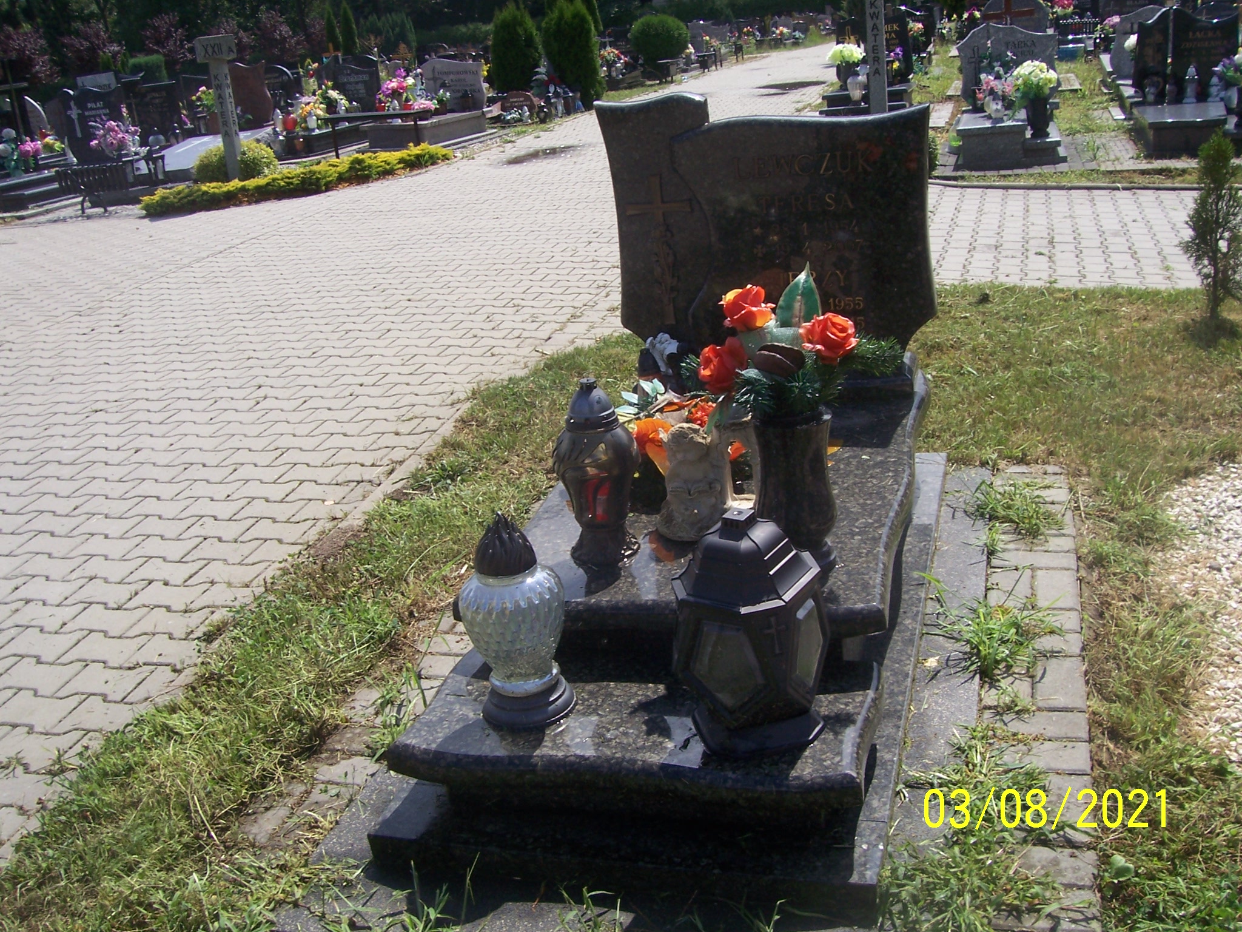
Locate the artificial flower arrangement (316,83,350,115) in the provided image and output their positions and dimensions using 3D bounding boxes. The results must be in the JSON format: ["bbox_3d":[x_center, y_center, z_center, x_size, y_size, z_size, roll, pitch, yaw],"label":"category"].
[{"bbox_3d":[-3.042,-3.879,12.900,0.340,0.310,0.320,-11,23,-10],"label":"artificial flower arrangement"}]

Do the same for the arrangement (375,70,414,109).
[{"bbox_3d":[-2.284,-3.791,12.300,0.380,0.370,0.340,-10,23,-7],"label":"arrangement"}]

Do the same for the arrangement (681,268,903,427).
[{"bbox_3d":[0.325,-0.223,2.290,0.385,0.260,0.290,1,24,18],"label":"arrangement"}]

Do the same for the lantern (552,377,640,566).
[{"bbox_3d":[-0.055,0.006,2.526,0.178,0.390,0.178,1,24,18],"label":"lantern"}]

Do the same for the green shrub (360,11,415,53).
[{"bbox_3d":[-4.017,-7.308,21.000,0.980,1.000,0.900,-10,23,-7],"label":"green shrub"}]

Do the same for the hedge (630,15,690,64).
[{"bbox_3d":[0.705,-7.604,21.900,1.100,1.030,1.100,-6,21,2],"label":"hedge"}]

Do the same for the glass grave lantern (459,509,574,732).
[{"bbox_3d":[-0.190,0.261,2.190,0.190,0.388,0.190,-3,21,9],"label":"glass grave lantern"}]

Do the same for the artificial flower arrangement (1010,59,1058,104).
[{"bbox_3d":[3.114,-2.901,9.200,0.340,0.320,0.330,1,24,18],"label":"artificial flower arrangement"}]

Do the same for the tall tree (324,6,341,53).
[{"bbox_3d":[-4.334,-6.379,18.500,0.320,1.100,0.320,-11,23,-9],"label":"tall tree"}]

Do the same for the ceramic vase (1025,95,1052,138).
[{"bbox_3d":[3.181,-2.659,9.300,0.185,0.310,0.185,3,23,23],"label":"ceramic vase"}]

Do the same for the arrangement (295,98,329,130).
[{"bbox_3d":[-3.749,-4.267,14.800,0.400,0.400,0.360,5,24,29],"label":"arrangement"}]

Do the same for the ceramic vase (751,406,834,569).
[{"bbox_3d":[0.349,0.048,2.404,0.163,0.320,0.163,1,24,18],"label":"ceramic vase"}]

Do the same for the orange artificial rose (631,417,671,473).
[{"bbox_3d":[0.069,-0.046,2.680,0.095,0.110,0.090,-6,22,2],"label":"orange artificial rose"}]

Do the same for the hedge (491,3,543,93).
[{"bbox_3d":[-1.616,-6.382,18.900,0.820,1.470,0.820,0,22,18],"label":"hedge"}]

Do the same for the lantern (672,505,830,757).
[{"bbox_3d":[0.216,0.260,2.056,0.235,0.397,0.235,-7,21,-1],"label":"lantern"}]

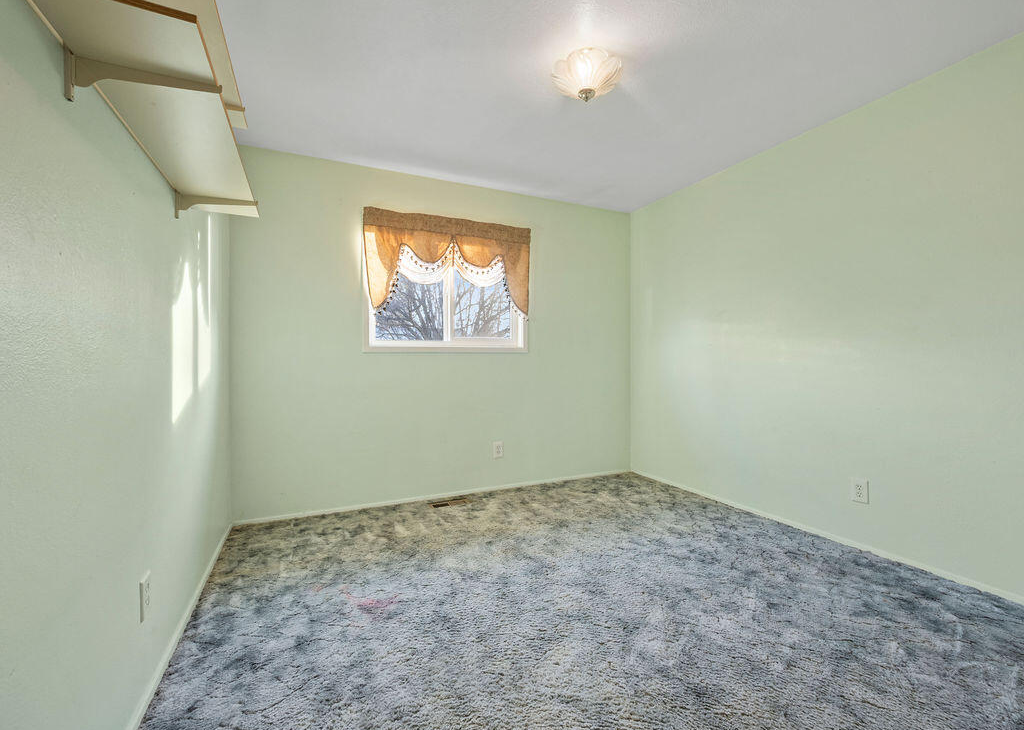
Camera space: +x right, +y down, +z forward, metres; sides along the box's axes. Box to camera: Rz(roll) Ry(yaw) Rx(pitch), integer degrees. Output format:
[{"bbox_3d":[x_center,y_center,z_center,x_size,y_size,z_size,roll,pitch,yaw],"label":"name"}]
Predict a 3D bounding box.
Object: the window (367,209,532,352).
[{"bbox_3d":[-0.468,-0.605,3.234,1.314,1.020,0.080,0,1,-24],"label":"window"}]

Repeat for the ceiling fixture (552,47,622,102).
[{"bbox_3d":[0.351,-1.321,1.942,0.320,0.174,0.320,0,0,0],"label":"ceiling fixture"}]

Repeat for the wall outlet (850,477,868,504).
[{"bbox_3d":[1.918,0.695,2.288,0.009,0.123,0.077,0,1,-26],"label":"wall outlet"}]

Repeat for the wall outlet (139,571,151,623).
[{"bbox_3d":[-1.096,0.693,1.244,0.009,0.121,0.075,0,1,-26],"label":"wall outlet"}]

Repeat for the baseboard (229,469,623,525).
[{"bbox_3d":[-0.324,1.005,3.279,3.176,0.042,0.014,0,1,-24],"label":"baseboard"}]

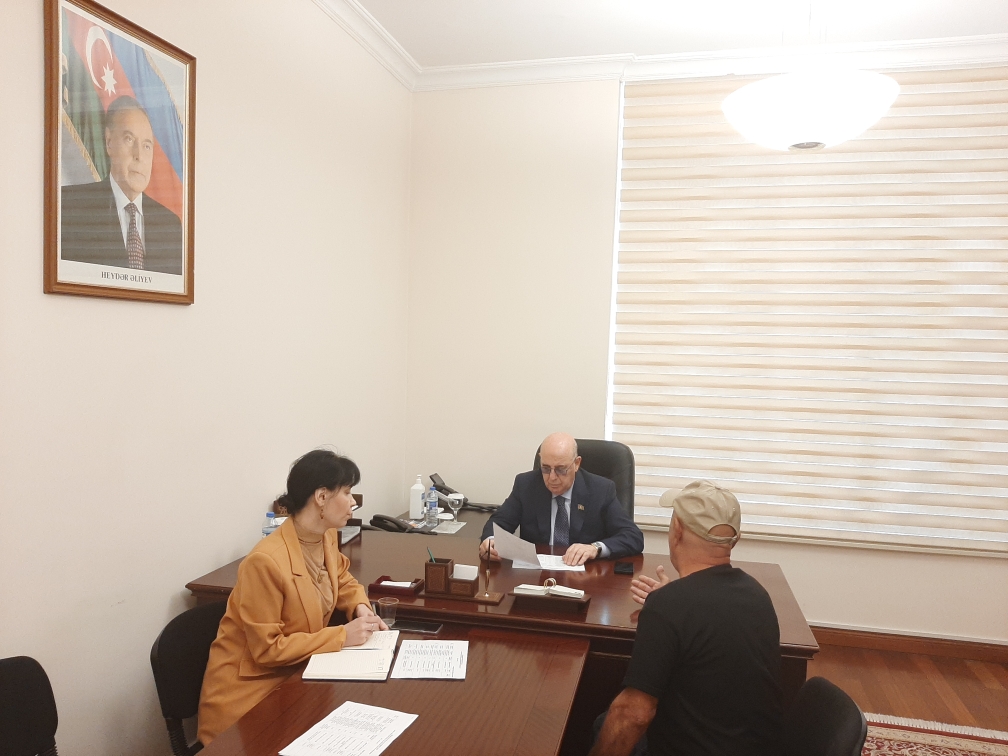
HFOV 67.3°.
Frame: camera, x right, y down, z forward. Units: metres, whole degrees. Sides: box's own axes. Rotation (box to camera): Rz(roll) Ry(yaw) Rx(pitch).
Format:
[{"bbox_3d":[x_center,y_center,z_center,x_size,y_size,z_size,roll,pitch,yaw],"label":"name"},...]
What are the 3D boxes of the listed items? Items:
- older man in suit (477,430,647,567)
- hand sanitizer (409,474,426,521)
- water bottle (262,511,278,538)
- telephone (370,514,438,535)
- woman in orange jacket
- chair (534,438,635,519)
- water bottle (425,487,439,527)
[{"bbox_3d":[0.297,0.893,3.471,0.680,1.290,0.780,2,3,12],"label":"older man in suit"},{"bbox_3d":[-0.466,0.634,4.054,0.070,0.245,0.085,3,3,29],"label":"hand sanitizer"},{"bbox_3d":[-0.942,0.646,3.049,0.064,0.210,0.064,2,3,14],"label":"water bottle"},{"bbox_3d":[-0.510,0.720,3.845,0.230,0.090,0.180,3,3,24],"label":"telephone"},{"bbox_3d":[-0.643,0.912,2.327,0.700,1.310,0.510,3,3,22],"label":"woman in orange jacket"},{"bbox_3d":[0.341,0.929,3.688,0.660,1.200,0.700,2,3,14],"label":"chair"},{"bbox_3d":[-0.372,0.662,3.931,0.062,0.205,0.062,2,3,14],"label":"water bottle"}]

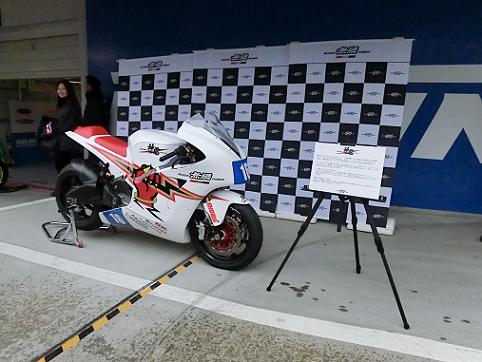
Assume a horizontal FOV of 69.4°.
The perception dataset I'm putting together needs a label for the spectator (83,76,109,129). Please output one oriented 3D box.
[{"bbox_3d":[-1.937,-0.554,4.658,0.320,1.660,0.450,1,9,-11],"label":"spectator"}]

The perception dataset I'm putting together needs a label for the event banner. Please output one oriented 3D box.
[{"bbox_3d":[-0.064,-0.642,4.521,3.925,2.049,0.200,7,9,22],"label":"event banner"}]

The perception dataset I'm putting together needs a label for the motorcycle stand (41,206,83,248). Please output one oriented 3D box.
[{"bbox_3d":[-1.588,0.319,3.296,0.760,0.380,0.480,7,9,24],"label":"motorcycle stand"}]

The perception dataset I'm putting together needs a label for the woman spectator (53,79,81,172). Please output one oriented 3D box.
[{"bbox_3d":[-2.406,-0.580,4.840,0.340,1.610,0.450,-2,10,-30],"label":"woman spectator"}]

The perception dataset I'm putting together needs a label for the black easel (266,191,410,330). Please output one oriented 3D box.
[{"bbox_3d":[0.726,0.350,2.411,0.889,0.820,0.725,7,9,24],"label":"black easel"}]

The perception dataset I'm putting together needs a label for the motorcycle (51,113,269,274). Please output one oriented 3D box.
[{"bbox_3d":[-0.780,0.018,2.887,2.100,1.180,0.640,7,9,24],"label":"motorcycle"}]

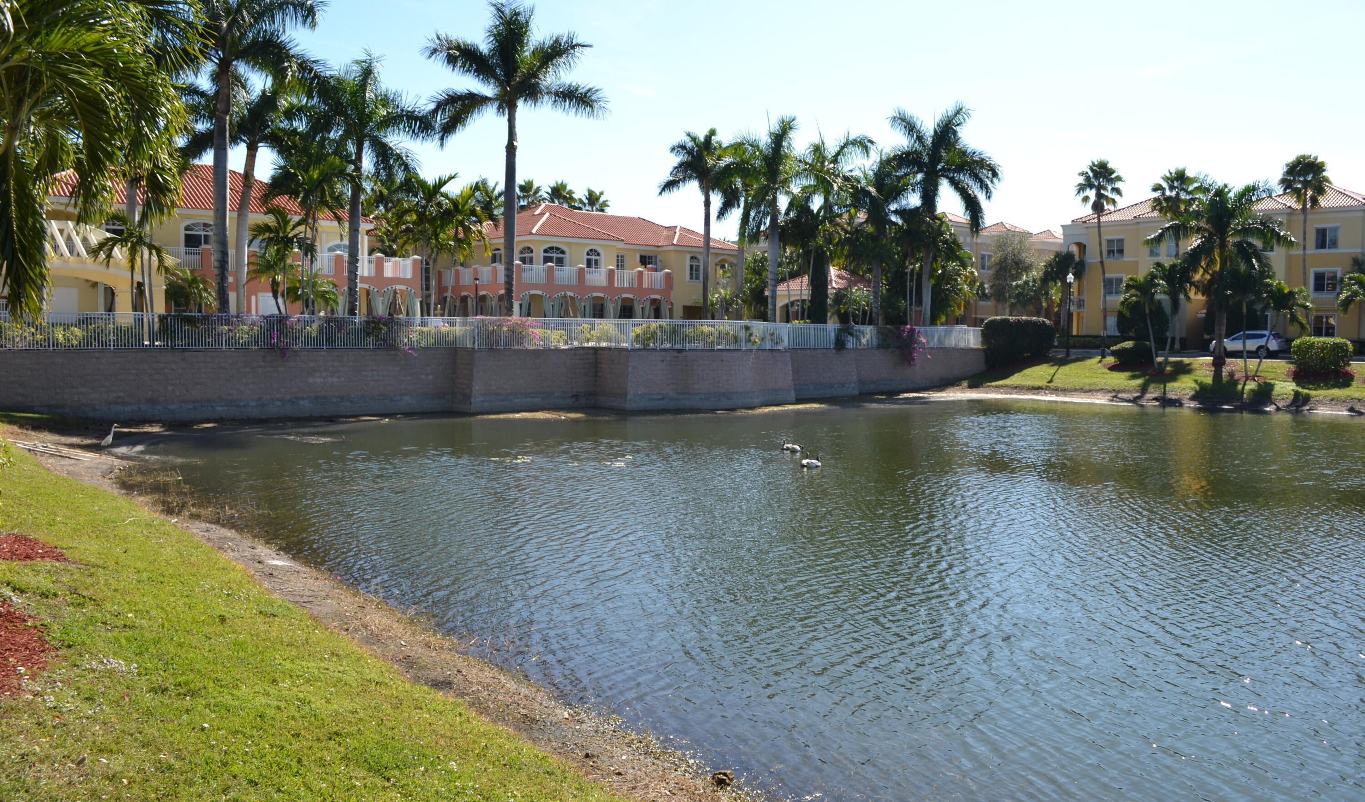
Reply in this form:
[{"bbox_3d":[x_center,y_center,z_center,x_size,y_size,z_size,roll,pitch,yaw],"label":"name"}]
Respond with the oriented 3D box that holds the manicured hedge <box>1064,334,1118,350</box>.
[{"bbox_3d":[32.319,-4.643,81.000,4.800,1.100,1.200,4,5,44],"label":"manicured hedge"}]

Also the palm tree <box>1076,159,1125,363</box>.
[{"bbox_3d":[28.958,-9.991,71.000,3.100,13.310,3.100,2,3,22],"label":"palm tree"}]

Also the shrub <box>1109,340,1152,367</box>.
[{"bbox_3d":[27.412,-2.921,62.500,2.500,1.520,2.100,3,4,40],"label":"shrub"}]

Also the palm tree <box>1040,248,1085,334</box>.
[{"bbox_3d":[27.297,-7.239,73.500,3.100,7.430,3.100,0,3,0],"label":"palm tree"}]

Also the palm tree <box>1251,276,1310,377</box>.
[{"bbox_3d":[32.465,-3.991,55.500,3.000,5.600,3.000,3,4,30],"label":"palm tree"}]

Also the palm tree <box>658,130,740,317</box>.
[{"bbox_3d":[1.050,-10.046,63.000,4.900,13.300,4.900,1,4,1],"label":"palm tree"}]

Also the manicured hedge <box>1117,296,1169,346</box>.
[{"bbox_3d":[32.853,-5.513,73.000,3.400,3.870,3.200,2,4,24],"label":"manicured hedge"}]

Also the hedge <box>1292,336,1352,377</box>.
[{"bbox_3d":[33.156,-2.348,53.000,2.700,1.850,2.200,2,4,32],"label":"hedge"}]

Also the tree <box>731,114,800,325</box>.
[{"bbox_3d":[4.372,-9.003,54.500,4.000,12.326,4.000,0,3,0],"label":"tree"}]

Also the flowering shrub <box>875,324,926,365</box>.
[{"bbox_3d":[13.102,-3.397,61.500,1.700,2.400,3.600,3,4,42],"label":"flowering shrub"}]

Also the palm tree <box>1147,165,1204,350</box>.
[{"bbox_3d":[36.058,-10.318,75.000,4.000,13.300,4.000,2,4,25],"label":"palm tree"}]

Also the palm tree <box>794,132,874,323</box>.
[{"bbox_3d":[9.010,-9.881,62.000,5.300,12.890,5.300,1,3,8],"label":"palm tree"}]

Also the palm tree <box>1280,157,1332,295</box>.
[{"bbox_3d":[43.314,-10.283,71.500,3.700,13.700,3.700,3,4,31],"label":"palm tree"}]

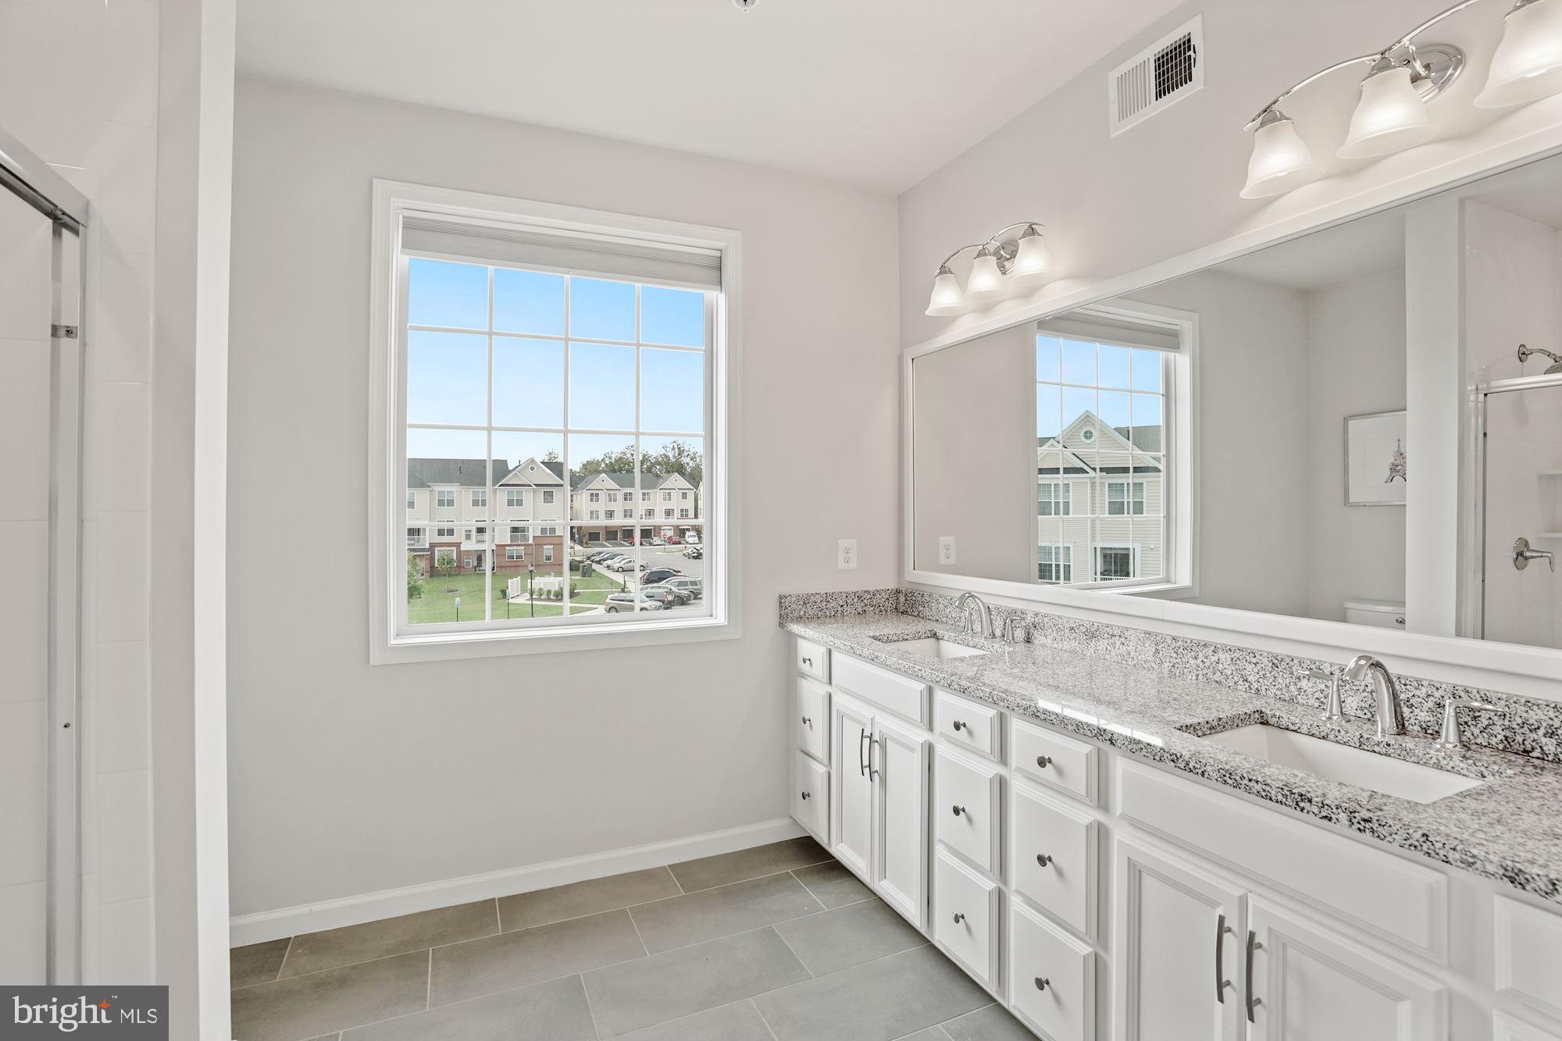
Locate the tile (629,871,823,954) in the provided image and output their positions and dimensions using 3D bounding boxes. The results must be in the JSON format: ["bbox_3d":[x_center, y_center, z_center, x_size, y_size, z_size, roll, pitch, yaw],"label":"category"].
[{"bbox_3d":[-0.188,1.345,2.396,0.607,0.010,0.302,0,0,-23],"label":"tile"}]

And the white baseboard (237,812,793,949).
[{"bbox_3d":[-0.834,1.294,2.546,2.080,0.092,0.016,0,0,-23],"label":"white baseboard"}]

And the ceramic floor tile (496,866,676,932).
[{"bbox_3d":[-0.676,1.345,2.483,0.607,0.010,0.244,0,0,-23],"label":"ceramic floor tile"}]

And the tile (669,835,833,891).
[{"bbox_3d":[-0.117,1.345,2.726,0.607,0.010,0.244,0,0,-23],"label":"tile"}]

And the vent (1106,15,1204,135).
[{"bbox_3d":[1.045,-1.232,1.946,0.014,0.195,0.295,0,0,-23],"label":"vent"}]

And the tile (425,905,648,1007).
[{"bbox_3d":[-0.747,1.344,2.153,0.607,0.010,0.302,0,0,-23],"label":"tile"}]

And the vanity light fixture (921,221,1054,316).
[{"bbox_3d":[0.740,-0.880,2.415,0.200,0.205,0.570,0,0,-23],"label":"vanity light fixture"}]

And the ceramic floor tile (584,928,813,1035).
[{"bbox_3d":[-0.248,1.344,2.037,0.607,0.010,0.302,0,0,-23],"label":"ceramic floor tile"}]

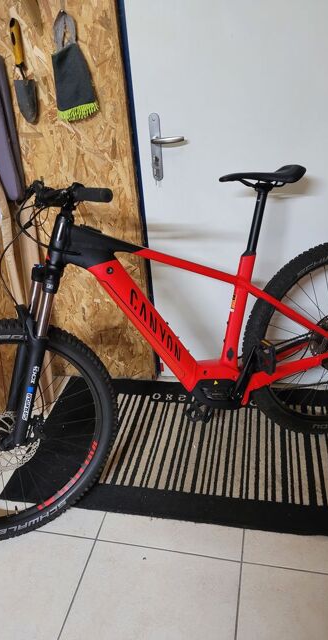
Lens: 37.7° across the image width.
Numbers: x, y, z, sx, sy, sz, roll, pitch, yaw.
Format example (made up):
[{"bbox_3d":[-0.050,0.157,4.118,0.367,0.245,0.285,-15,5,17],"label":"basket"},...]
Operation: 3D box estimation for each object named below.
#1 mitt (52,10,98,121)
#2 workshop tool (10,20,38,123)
[{"bbox_3d":[-0.318,-0.860,1.642,0.160,0.334,0.045,2,29,13],"label":"mitt"},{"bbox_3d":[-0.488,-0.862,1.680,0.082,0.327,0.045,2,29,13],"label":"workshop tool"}]

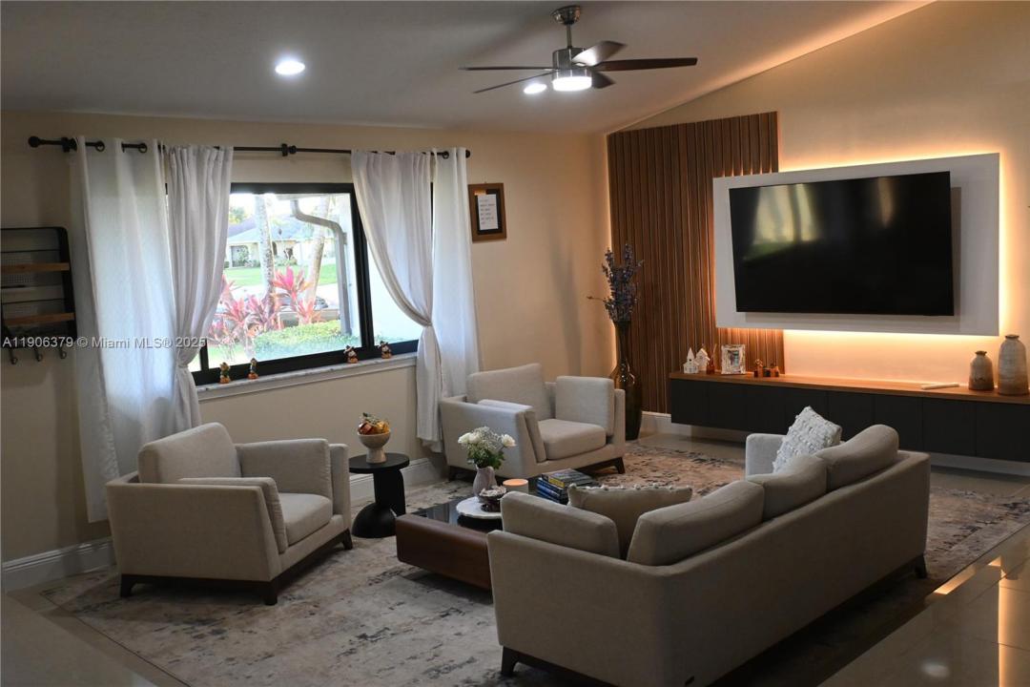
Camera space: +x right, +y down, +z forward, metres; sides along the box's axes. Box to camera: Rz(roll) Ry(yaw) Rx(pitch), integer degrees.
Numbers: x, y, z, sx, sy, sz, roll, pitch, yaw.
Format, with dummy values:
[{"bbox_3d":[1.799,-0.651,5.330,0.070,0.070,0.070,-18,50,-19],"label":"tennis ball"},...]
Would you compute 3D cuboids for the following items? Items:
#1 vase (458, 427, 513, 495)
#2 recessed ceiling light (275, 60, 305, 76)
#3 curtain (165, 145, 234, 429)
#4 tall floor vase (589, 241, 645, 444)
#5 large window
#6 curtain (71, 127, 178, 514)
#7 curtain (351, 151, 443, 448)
[{"bbox_3d":[-0.155,0.578,4.699,0.265,0.345,0.250,-3,6,-2],"label":"vase"},{"bbox_3d":[-1.197,-1.467,5.186,0.170,0.030,0.170,-9,-2,-43],"label":"recessed ceiling light"},{"bbox_3d":[-1.770,-0.125,5.730,0.445,2.050,0.140,-9,9,-43],"label":"curtain"},{"bbox_3d":[0.870,-0.005,7.971,0.400,1.595,0.340,-3,6,6],"label":"tall floor vase"},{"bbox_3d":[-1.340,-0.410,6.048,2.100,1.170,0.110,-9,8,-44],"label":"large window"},{"bbox_3d":[-2.132,-0.079,5.413,0.590,2.070,0.140,-9,9,-43],"label":"curtain"},{"bbox_3d":[-0.741,-0.236,6.450,0.660,2.020,0.160,-9,8,-44],"label":"curtain"}]

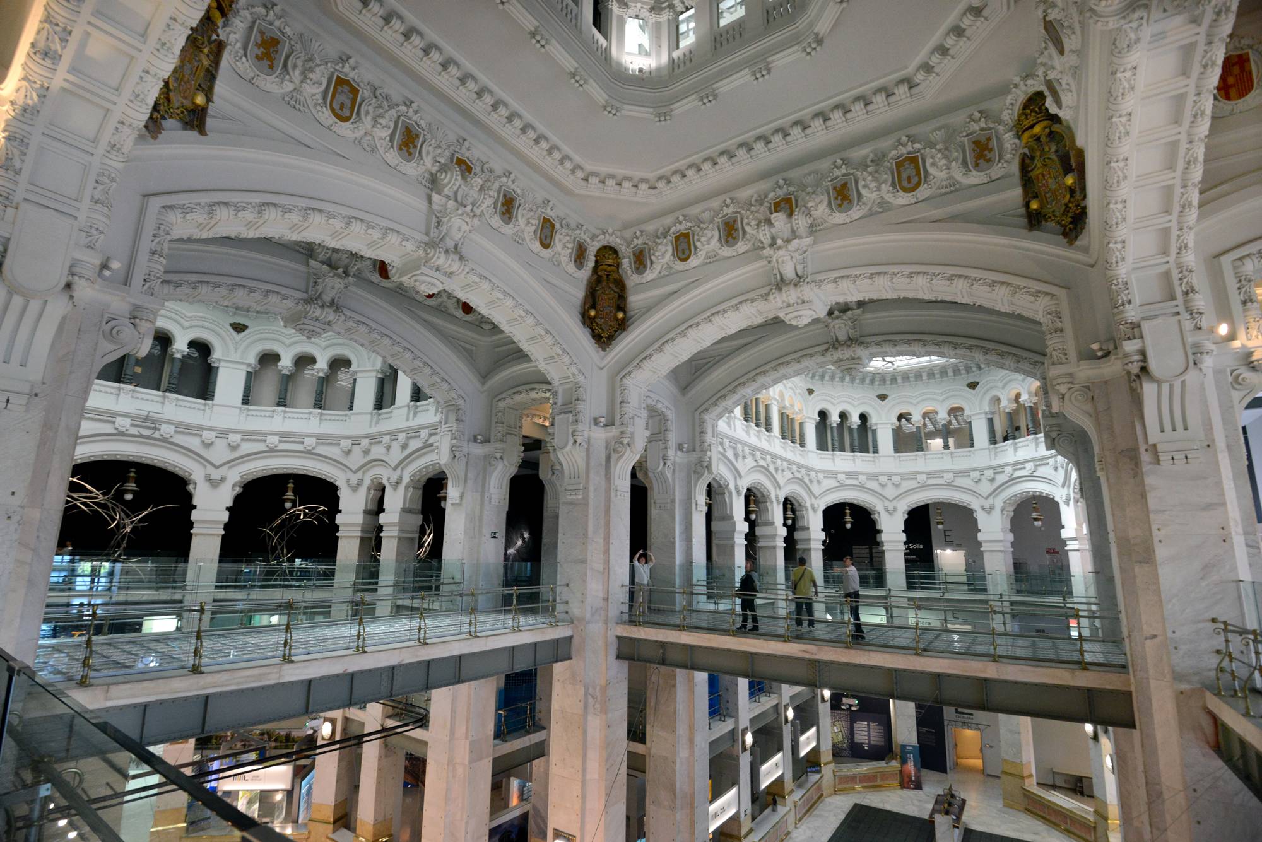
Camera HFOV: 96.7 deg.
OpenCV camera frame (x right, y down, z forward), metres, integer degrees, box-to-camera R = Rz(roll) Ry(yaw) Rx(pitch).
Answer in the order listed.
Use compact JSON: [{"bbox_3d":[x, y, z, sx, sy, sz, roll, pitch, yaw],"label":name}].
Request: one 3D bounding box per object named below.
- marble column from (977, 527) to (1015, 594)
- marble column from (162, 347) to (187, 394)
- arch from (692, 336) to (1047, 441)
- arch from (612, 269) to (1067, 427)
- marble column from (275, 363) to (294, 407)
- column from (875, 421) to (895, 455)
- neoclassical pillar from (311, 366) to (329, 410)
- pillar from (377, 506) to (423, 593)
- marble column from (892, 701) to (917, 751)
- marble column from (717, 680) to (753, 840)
[{"bbox_3d":[16.290,6.187,25.052,0.950,2.950,0.950,8,-14,-31],"label":"marble column"},{"bbox_3d":[-13.904,-1.532,17.185,0.450,1.512,0.450,-8,-15,35],"label":"marble column"},{"bbox_3d":[6.412,-1.035,16.302,9.939,2.700,0.891,-8,-15,34],"label":"arch"},{"bbox_3d":[4.002,-1.874,13.267,10.064,2.950,0.990,-8,-15,34],"label":"arch"},{"bbox_3d":[-13.214,-1.352,21.361,0.560,1.630,0.560,4,-12,-14],"label":"marble column"},{"bbox_3d":[12.050,0.832,26.352,0.780,1.615,0.639,-6,-14,28],"label":"column"},{"bbox_3d":[-10.491,-1.085,18.983,0.450,1.501,0.450,3,-12,-9],"label":"neoclassical pillar"},{"bbox_3d":[-8.093,4.573,19.636,0.950,2.950,0.950,-8,-15,35],"label":"pillar"},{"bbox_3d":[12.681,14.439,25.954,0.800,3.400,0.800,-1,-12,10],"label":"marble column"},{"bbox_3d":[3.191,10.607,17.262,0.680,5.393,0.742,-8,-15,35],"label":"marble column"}]

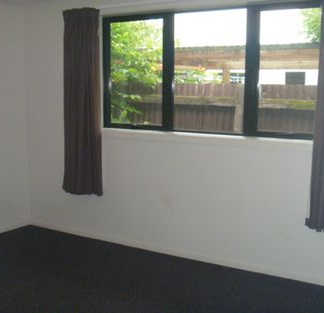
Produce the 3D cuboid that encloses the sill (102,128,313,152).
[{"bbox_3d":[0.366,-0.145,3.998,2.087,0.075,0.166,5,9,29],"label":"sill"}]

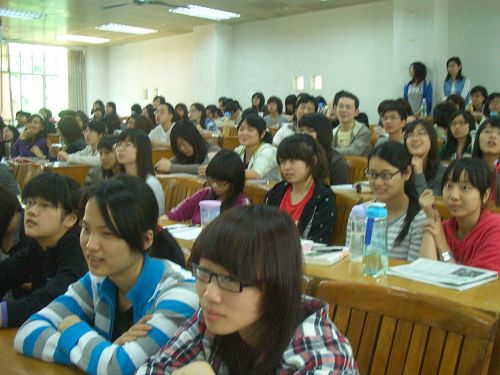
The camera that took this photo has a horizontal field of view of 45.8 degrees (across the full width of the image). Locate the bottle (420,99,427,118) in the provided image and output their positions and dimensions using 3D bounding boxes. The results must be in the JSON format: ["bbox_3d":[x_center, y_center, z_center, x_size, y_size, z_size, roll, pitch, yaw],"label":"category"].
[{"bbox_3d":[1.919,-0.874,6.550,0.066,0.220,0.066,3,7,40],"label":"bottle"}]

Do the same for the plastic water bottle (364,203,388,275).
[{"bbox_3d":[0.380,0.156,1.790,0.074,0.212,0.074,-1,5,0],"label":"plastic water bottle"}]

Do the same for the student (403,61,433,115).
[{"bbox_3d":[2.322,-0.948,8.274,0.450,1.600,0.300,2,6,29],"label":"student"}]

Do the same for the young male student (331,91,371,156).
[{"bbox_3d":[0.676,-0.087,4.462,0.500,1.270,0.720,3,7,36],"label":"young male student"}]

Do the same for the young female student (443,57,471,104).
[{"bbox_3d":[2.828,-0.982,8.174,0.450,1.600,0.300,2,6,30],"label":"young female student"}]

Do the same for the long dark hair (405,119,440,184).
[{"bbox_3d":[1.005,-0.210,3.450,0.200,0.350,0.220,6,10,36],"label":"long dark hair"}]

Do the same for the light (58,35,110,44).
[{"bbox_3d":[-3.614,-3.192,12.633,0.580,0.090,1.190,3,7,40],"label":"light"}]

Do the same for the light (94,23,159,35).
[{"bbox_3d":[-2.408,-3.125,11.637,0.580,0.090,1.190,3,7,40],"label":"light"}]

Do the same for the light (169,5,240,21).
[{"bbox_3d":[-0.742,-3.031,10.260,0.580,0.090,1.190,3,7,40],"label":"light"}]

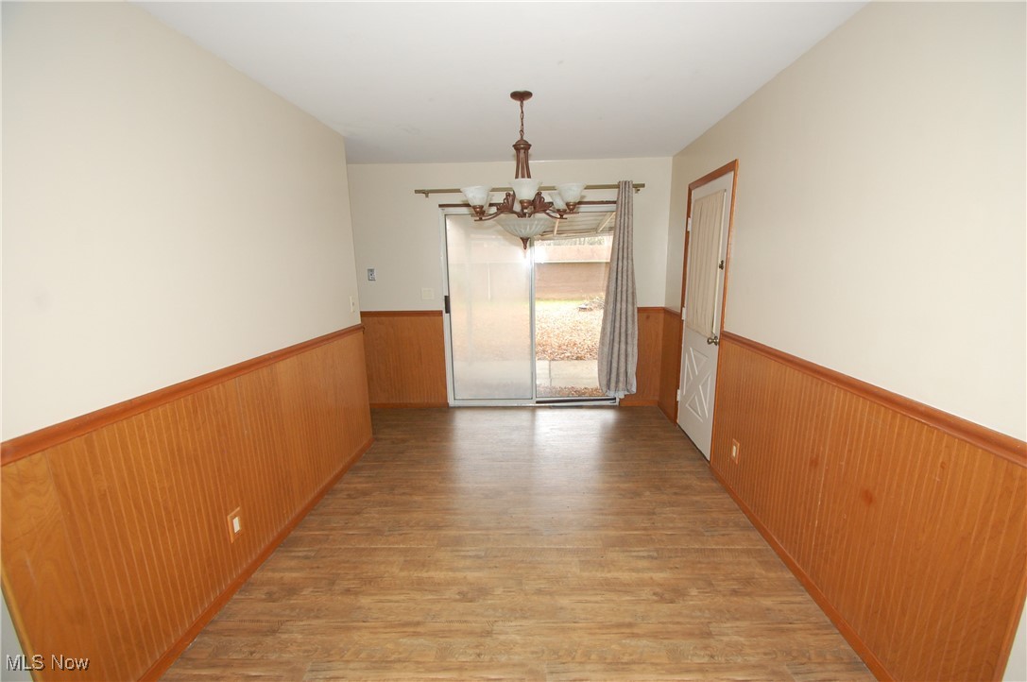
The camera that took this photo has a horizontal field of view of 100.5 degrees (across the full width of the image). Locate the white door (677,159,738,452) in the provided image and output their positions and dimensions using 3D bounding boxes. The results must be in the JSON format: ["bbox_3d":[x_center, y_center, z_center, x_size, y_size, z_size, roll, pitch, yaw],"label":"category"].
[{"bbox_3d":[1.462,-0.158,3.337,0.045,2.020,0.765,0,11,4],"label":"white door"}]

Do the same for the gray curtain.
[{"bbox_3d":[1.032,-0.457,4.142,0.380,2.080,0.140,0,11,3],"label":"gray curtain"}]

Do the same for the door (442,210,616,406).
[{"bbox_3d":[0.197,-0.304,4.301,1.790,2.020,0.100,0,11,3],"label":"door"}]

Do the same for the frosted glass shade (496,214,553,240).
[{"bbox_3d":[0.072,-0.665,2.540,0.335,0.125,0.335,0,11,4],"label":"frosted glass shade"}]

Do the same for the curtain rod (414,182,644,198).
[{"bbox_3d":[0.140,-1.419,4.029,2.150,0.065,0.090,0,11,3],"label":"curtain rod"}]

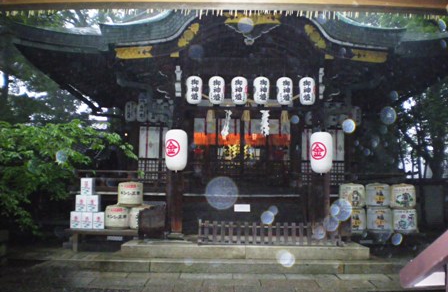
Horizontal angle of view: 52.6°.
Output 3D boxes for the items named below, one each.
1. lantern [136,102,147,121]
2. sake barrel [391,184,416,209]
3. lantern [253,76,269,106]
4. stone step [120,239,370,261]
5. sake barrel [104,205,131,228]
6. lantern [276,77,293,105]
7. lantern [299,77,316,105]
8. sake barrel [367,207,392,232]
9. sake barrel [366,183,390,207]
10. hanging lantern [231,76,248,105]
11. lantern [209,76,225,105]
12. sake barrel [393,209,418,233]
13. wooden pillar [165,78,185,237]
[{"bbox_3d":[-2.281,-0.926,12.600,0.280,0.550,0.280,1,-5,-8],"label":"lantern"},{"bbox_3d":[4.317,1.220,10.900,0.610,0.580,0.610,-1,-6,14],"label":"sake barrel"},{"bbox_3d":[0.925,-1.333,11.000,0.380,0.680,0.380,1,-6,-7],"label":"lantern"},{"bbox_3d":[0.462,2.269,9.984,5.120,0.255,1.400,0,-5,1],"label":"stone step"},{"bbox_3d":[-2.527,1.697,10.750,0.585,0.550,0.585,2,-5,-11],"label":"sake barrel"},{"bbox_3d":[1.486,-1.328,11.000,0.380,0.680,0.380,1,-5,-2],"label":"lantern"},{"bbox_3d":[2.030,-1.326,11.000,0.380,0.680,0.380,-1,-6,12],"label":"lantern"},{"bbox_3d":[3.678,1.743,10.700,0.585,0.550,0.585,-1,-5,14],"label":"sake barrel"},{"bbox_3d":[3.647,1.169,10.700,0.585,0.550,0.585,0,-5,10],"label":"sake barrel"},{"bbox_3d":[0.384,-1.336,11.000,0.380,0.680,0.380,0,-6,8],"label":"hanging lantern"},{"bbox_3d":[-0.168,-1.338,11.000,0.380,0.680,0.380,1,-5,-2],"label":"lantern"},{"bbox_3d":[4.278,1.760,10.700,0.585,0.550,0.585,-1,-5,15],"label":"sake barrel"},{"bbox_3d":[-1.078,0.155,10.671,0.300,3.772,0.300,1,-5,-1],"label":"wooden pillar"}]

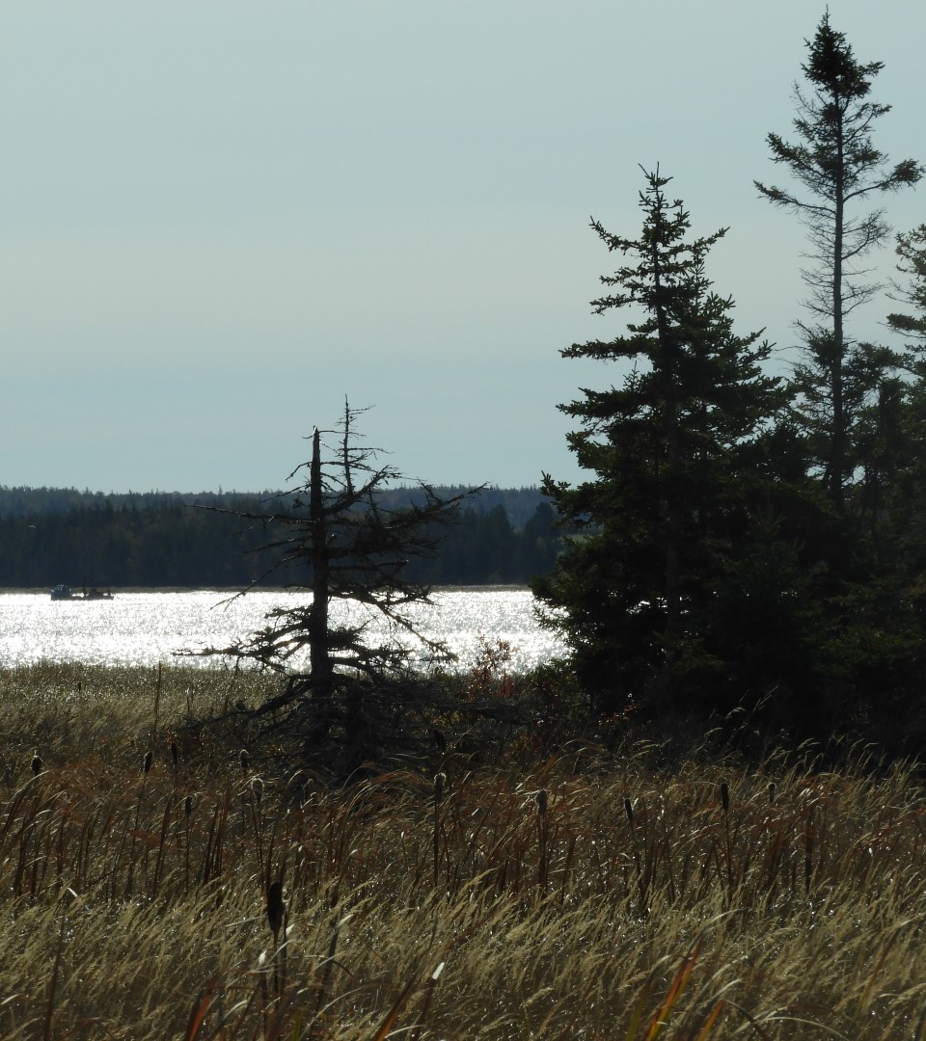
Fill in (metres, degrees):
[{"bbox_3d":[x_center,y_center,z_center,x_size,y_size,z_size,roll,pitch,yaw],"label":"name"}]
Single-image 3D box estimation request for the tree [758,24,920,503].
[{"bbox_3d":[4.138,-1.401,97.000,1.848,8.418,1.900,0,0,0],"label":"tree"}]

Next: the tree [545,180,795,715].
[{"bbox_3d":[1.957,-0.470,84.000,2.519,5.803,2.500,0,0,0],"label":"tree"}]

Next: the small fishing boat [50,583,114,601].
[{"bbox_3d":[-51.703,9.625,1200.000,8.556,2.581,2.900,0,0,0],"label":"small fishing boat"}]

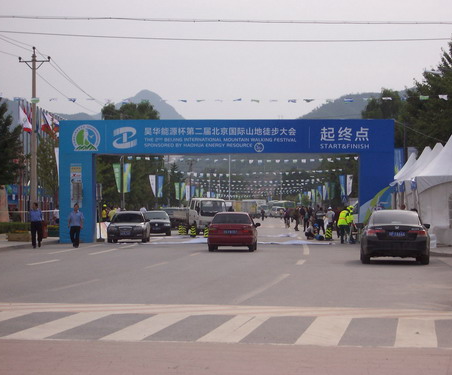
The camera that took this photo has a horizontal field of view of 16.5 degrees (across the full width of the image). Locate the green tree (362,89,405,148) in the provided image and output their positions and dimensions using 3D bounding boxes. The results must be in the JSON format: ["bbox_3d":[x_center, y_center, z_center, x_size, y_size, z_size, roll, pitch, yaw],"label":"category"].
[{"bbox_3d":[11.800,-2.000,115.000,4.800,10.400,4.800,0,-1,0],"label":"green tree"}]

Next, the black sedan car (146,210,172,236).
[{"bbox_3d":[-3.920,2.060,91.000,1.680,1.430,4.450,0,-1,0],"label":"black sedan car"}]

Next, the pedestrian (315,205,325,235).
[{"bbox_3d":[5.827,2.060,96.500,0.520,1.690,0.400,0,-1,0],"label":"pedestrian"}]

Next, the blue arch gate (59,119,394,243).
[{"bbox_3d":[0.050,-0.260,70.100,14.900,5.470,1.400,0,-1,2],"label":"blue arch gate"}]

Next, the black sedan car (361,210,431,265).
[{"bbox_3d":[4.820,1.390,44.600,1.845,1.475,4.900,0,-1,4],"label":"black sedan car"}]

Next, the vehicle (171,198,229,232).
[{"bbox_3d":[-1.630,1.820,97.700,1.850,2.200,5.600,0,-1,-19],"label":"vehicle"}]

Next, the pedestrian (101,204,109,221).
[{"bbox_3d":[-7.711,1.942,99.000,0.500,1.740,0.360,0,-1,18],"label":"pedestrian"}]

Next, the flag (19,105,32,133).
[{"bbox_3d":[-16.194,-5.573,126.000,1.150,2.250,0.400,0,-1,-6],"label":"flag"}]

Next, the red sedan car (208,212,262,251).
[{"bbox_3d":[0.310,1.600,57.000,1.700,1.430,4.300,0,-1,4],"label":"red sedan car"}]

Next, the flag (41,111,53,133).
[{"bbox_3d":[-14.950,-5.500,130.000,1.050,1.900,0.400,0,-1,0],"label":"flag"}]

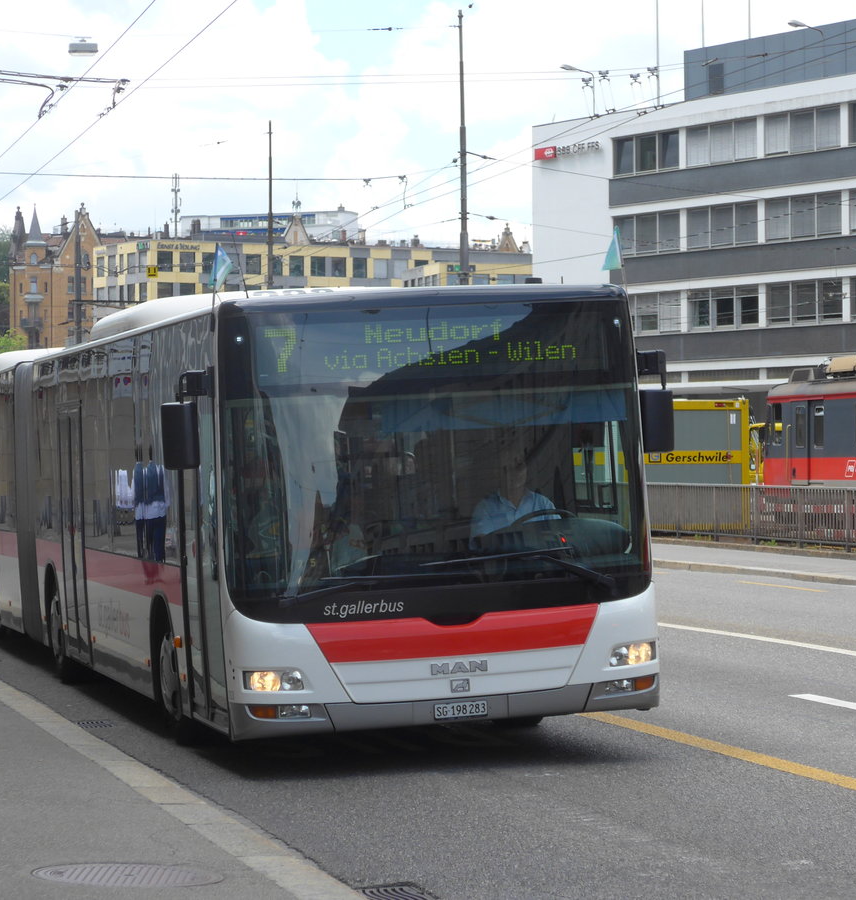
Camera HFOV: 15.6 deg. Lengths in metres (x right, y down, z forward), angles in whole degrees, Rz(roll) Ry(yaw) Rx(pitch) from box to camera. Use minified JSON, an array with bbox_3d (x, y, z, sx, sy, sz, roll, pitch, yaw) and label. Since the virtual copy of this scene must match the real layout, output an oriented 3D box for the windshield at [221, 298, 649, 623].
[{"bbox_3d":[0.036,0.065,17.665,2.420,1.810,0.420,-3,1,-13],"label":"windshield"}]

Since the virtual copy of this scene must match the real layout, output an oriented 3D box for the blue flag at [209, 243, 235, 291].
[{"bbox_3d":[-1.168,-1.032,17.650,0.160,0.270,0.130,-3,1,0],"label":"blue flag"}]

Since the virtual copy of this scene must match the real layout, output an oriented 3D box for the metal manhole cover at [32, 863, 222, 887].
[{"bbox_3d":[-1.146,1.623,11.900,0.735,0.035,0.735,0,0,0],"label":"metal manhole cover"}]

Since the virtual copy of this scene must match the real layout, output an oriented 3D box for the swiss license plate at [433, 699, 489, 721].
[{"bbox_3d":[0.186,1.451,17.420,0.305,0.083,0.015,-3,1,-13],"label":"swiss license plate"}]

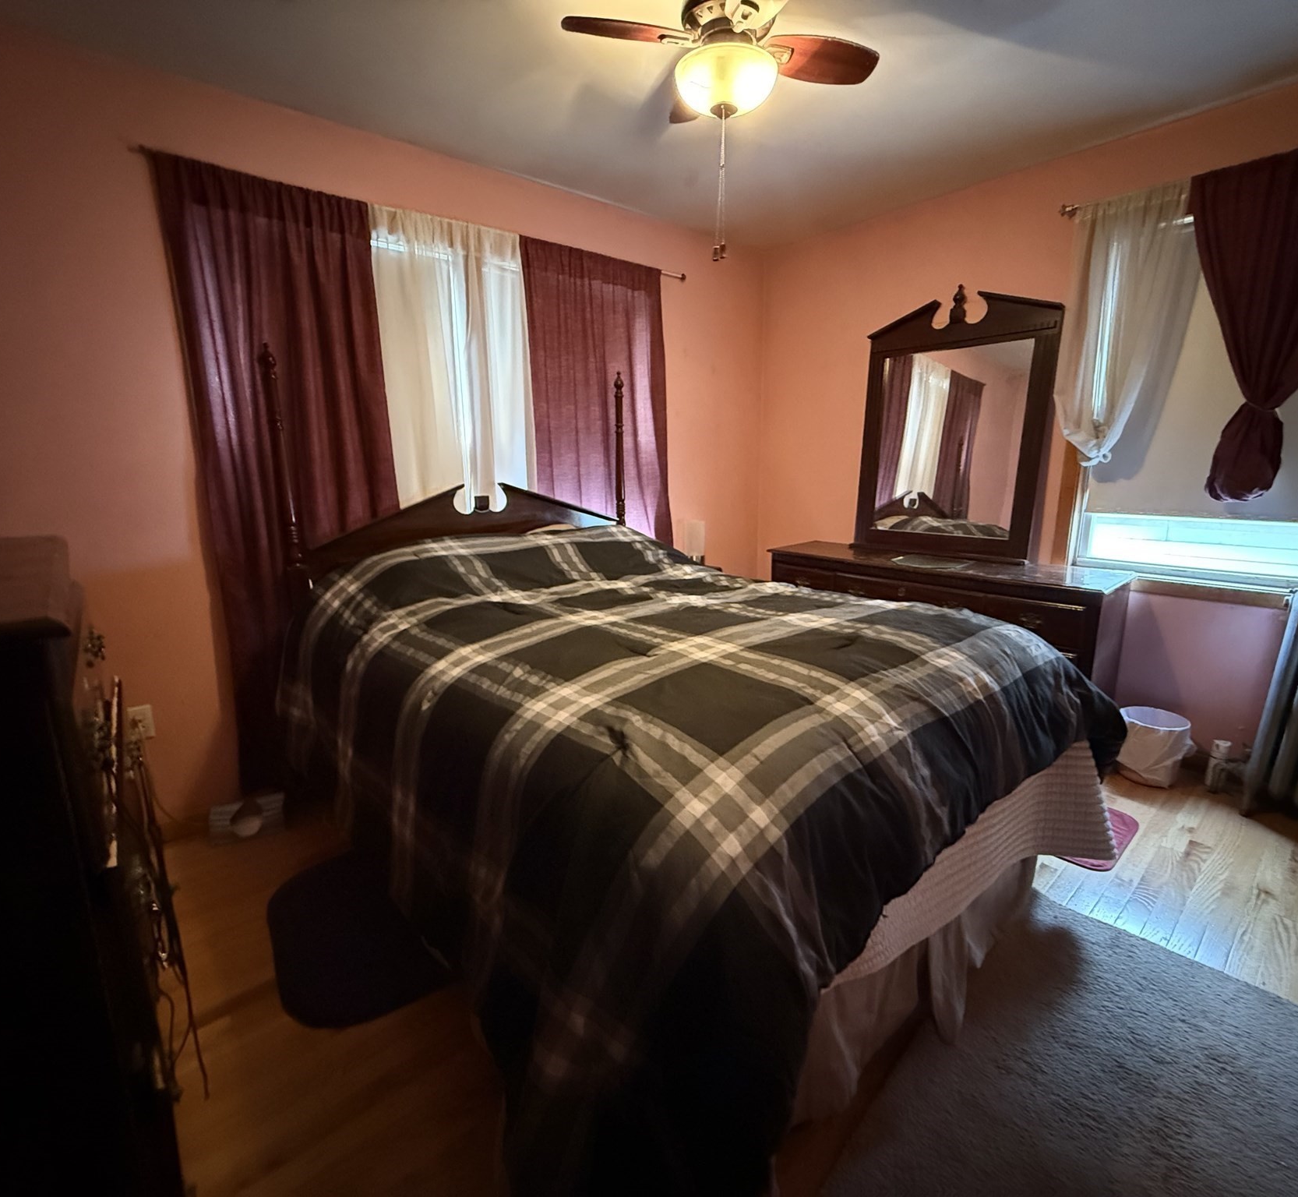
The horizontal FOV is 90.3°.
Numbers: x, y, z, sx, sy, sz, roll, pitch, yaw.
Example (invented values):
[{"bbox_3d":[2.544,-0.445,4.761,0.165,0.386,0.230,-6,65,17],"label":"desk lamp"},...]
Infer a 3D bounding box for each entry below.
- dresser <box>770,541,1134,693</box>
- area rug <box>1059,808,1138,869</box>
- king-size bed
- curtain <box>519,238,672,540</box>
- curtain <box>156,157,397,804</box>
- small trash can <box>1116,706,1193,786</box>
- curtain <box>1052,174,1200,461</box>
[{"bbox_3d":[1.315,0.214,3.083,0.510,0.786,1.530,-11,16,-39],"label":"dresser"},{"bbox_3d":[1.346,0.756,2.397,0.495,0.015,0.745,-11,16,-39],"label":"area rug"},{"bbox_3d":[-0.018,0.030,1.963,1.640,1.654,2.150,-11,16,-39],"label":"king-size bed"},{"bbox_3d":[-0.209,-0.566,3.162,0.840,2.040,0.110,-11,16,-39],"label":"curtain"},{"bbox_3d":[-1.226,-0.359,2.311,0.655,2.060,0.110,-11,16,-39],"label":"curtain"},{"bbox_3d":[1.991,0.586,2.568,0.240,0.258,0.240,-11,16,-39],"label":"small trash can"},{"bbox_3d":[1.815,-1.027,2.506,0.120,1.015,0.405,-11,16,-39],"label":"curtain"}]

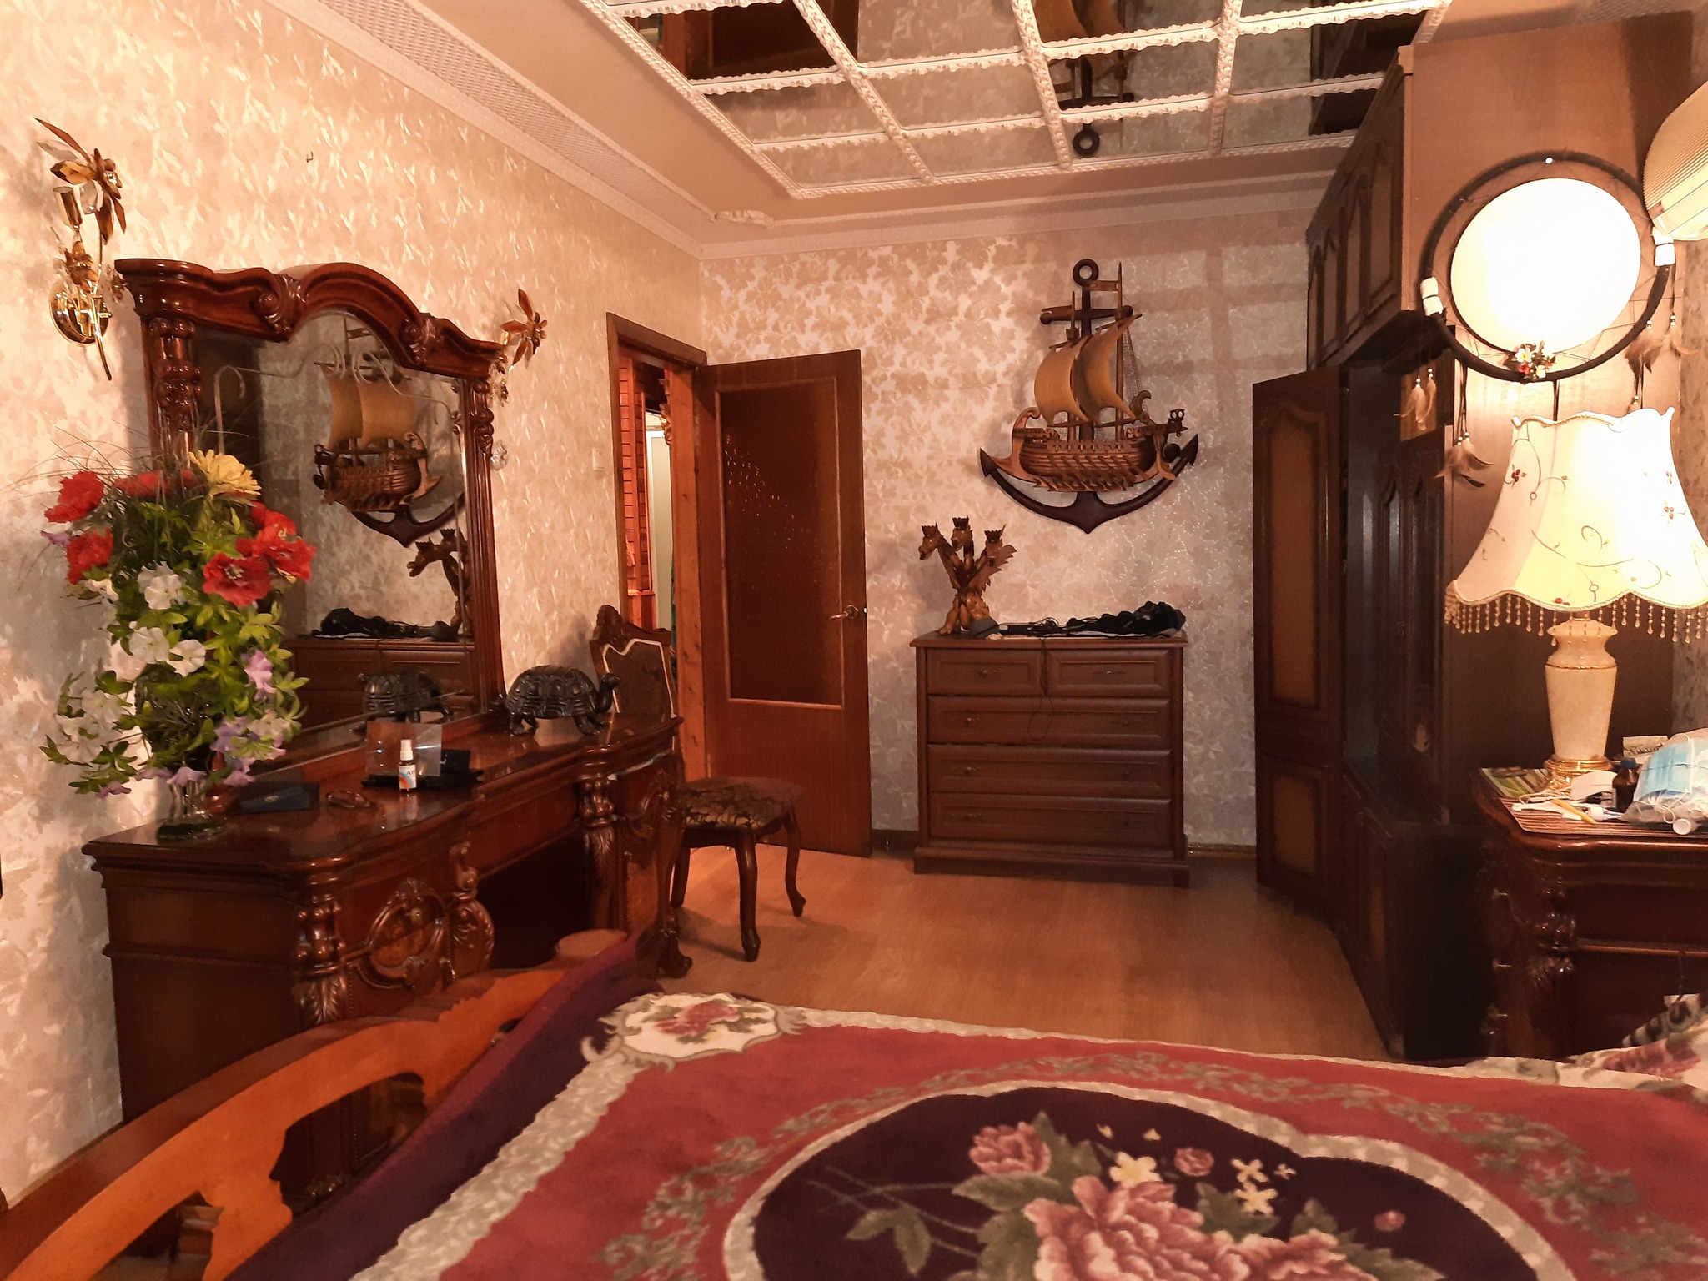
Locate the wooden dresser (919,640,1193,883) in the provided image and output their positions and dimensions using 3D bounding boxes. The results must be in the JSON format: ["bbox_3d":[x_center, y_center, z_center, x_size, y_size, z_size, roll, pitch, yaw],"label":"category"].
[{"bbox_3d":[0.760,0.433,4.544,1.001,0.878,0.441,0,5,14],"label":"wooden dresser"}]

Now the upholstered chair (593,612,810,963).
[{"bbox_3d":[-0.507,0.420,3.844,0.595,1.075,0.490,0,5,17],"label":"upholstered chair"}]

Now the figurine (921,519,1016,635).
[{"bbox_3d":[0.428,-0.232,4.519,0.360,0.467,0.260,1,5,22],"label":"figurine"}]

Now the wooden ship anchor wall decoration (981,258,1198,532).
[{"bbox_3d":[0.879,-0.931,4.485,0.835,1.040,0.270,0,5,14],"label":"wooden ship anchor wall decoration"}]

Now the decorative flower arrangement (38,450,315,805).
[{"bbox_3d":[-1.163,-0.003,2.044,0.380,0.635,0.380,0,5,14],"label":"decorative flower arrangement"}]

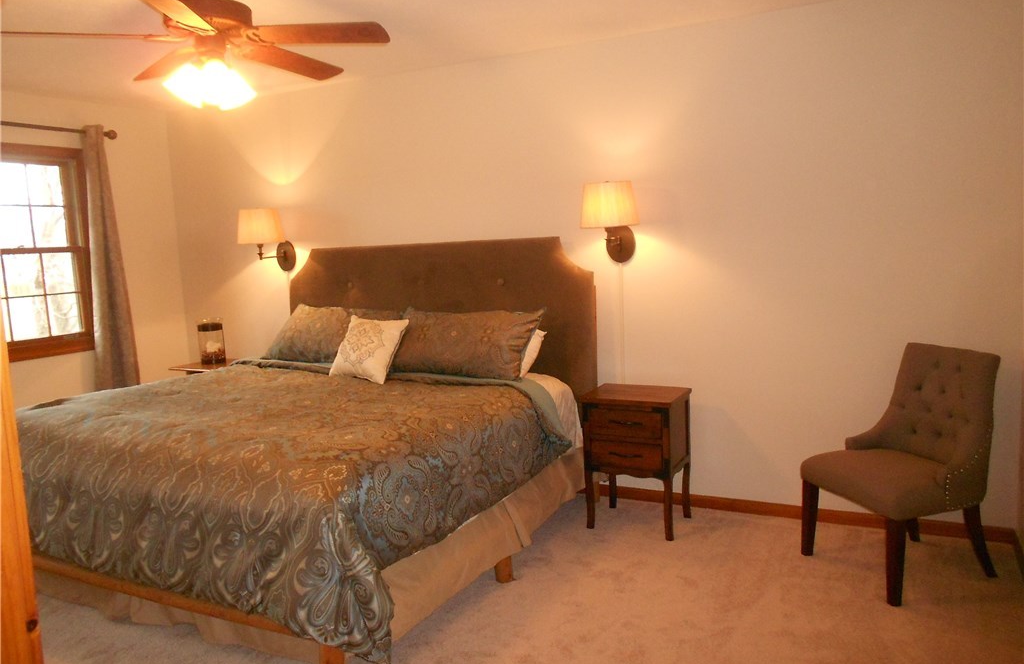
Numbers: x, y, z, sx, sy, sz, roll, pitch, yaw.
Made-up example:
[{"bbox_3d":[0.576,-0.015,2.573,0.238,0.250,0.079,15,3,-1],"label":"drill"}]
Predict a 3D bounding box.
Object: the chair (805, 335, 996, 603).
[{"bbox_3d":[1.610,0.542,3.179,0.610,0.904,0.560,-4,7,-17],"label":"chair"}]

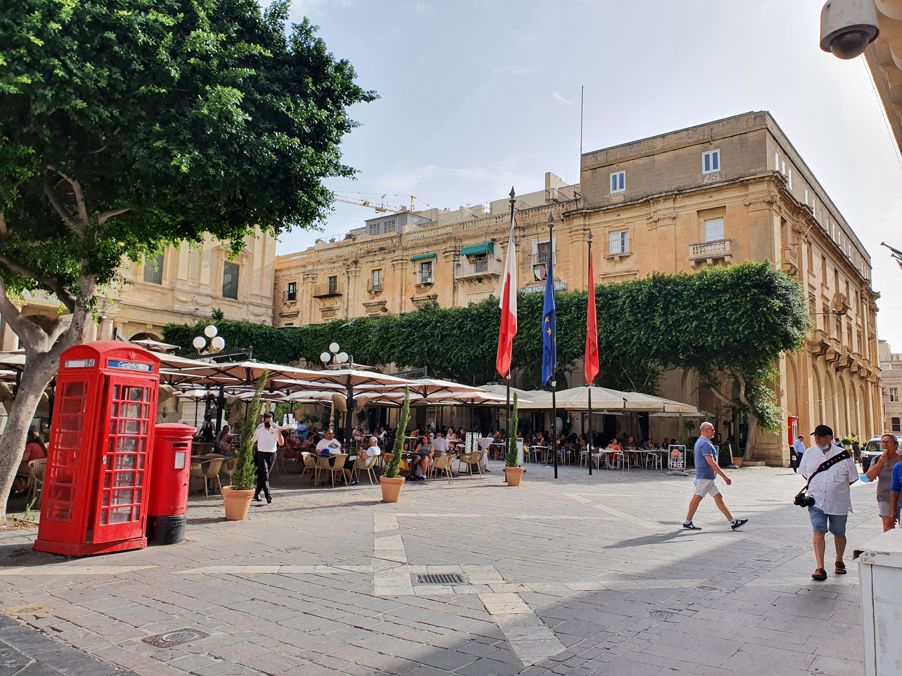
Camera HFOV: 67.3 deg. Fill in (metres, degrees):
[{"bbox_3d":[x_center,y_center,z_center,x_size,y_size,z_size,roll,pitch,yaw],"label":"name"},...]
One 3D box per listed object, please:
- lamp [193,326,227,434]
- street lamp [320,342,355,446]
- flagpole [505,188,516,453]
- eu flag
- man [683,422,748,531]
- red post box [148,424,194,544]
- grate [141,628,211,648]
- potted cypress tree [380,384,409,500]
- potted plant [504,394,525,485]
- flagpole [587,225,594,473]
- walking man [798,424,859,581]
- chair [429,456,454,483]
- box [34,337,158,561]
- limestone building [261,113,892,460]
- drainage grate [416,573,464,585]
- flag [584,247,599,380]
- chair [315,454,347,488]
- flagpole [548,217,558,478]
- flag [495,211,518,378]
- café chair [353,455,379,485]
[{"bbox_3d":[-6.781,1.756,18.717,0.950,4.282,0.950,2,-8,0],"label":"lamp"},{"bbox_3d":[-4.728,2.610,27.077,1.050,4.900,1.050,1,-8,0],"label":"street lamp"},{"bbox_3d":[1.840,-0.189,21.221,0.200,9.200,0.200,2,-8,0],"label":"flagpole"},{"bbox_3d":[3.325,-0.631,23.097,0.520,4.500,0.340,1,-8,6],"label":"eu flag"},{"bbox_3d":[4.458,2.326,11.437,0.980,1.750,0.520,-3,-9,28],"label":"man"},{"bbox_3d":[-3.770,1.938,9.116,0.630,1.555,0.620,-4,-10,38],"label":"red post box"},{"bbox_3d":[-2.038,2.237,5.027,0.283,0.030,0.386,-3,-9,33],"label":"grate"},{"bbox_3d":[-1.208,2.312,14.809,0.580,2.469,0.560,2,-8,0],"label":"potted cypress tree"},{"bbox_3d":[1.868,3.000,20.002,0.560,2.659,0.560,2,-8,0],"label":"potted plant"},{"bbox_3d":[5.407,0.462,26.254,0.180,9.549,0.180,1,-8,0],"label":"flagpole"},{"bbox_3d":[4.342,1.865,7.849,0.600,1.710,0.500,-5,-10,41],"label":"walking man"},{"bbox_3d":[-0.256,3.894,20.211,0.580,0.820,0.570,-5,-10,39],"label":"chair"},{"bbox_3d":[-4.411,1.363,8.565,0.910,2.520,0.890,-3,-9,29],"label":"box"},{"bbox_3d":[13.302,0.896,64.550,42.500,19.000,42.000,-5,-10,38],"label":"limestone building"},{"bbox_3d":[-0.101,2.554,7.145,0.470,0.040,0.470,2,-8,-7],"label":"drainage grate"},{"bbox_3d":[5.483,-0.878,26.433,0.503,5.460,0.350,0,-8,12],"label":"flag"},{"bbox_3d":[-3.064,3.482,17.768,0.580,0.790,0.600,8,-10,-42],"label":"chair"},{"bbox_3d":[3.653,0.154,24.059,0.180,9.480,0.180,0,-8,0],"label":"flagpole"},{"bbox_3d":[1.772,-1.414,22.019,0.658,5.562,0.400,1,-8,5],"label":"flag"},{"bbox_3d":[-2.362,3.626,18.728,0.610,0.790,0.580,-1,-8,14],"label":"café chair"}]

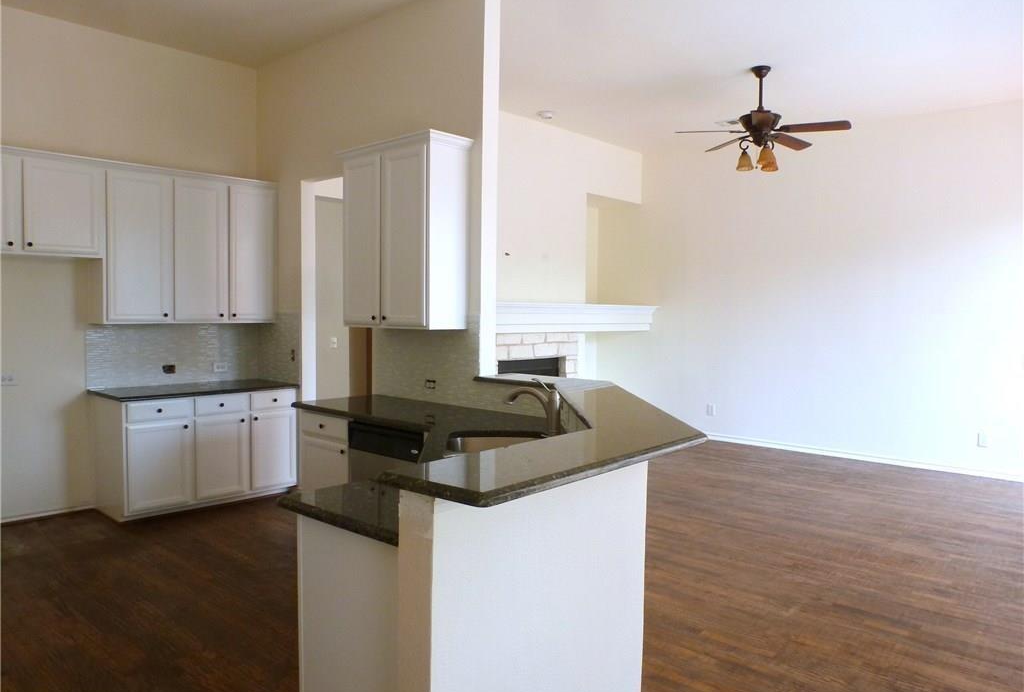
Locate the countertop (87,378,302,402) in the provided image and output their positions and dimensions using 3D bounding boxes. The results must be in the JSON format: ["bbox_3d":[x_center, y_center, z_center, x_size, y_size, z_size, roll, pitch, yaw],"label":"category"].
[{"bbox_3d":[-2.408,0.333,5.453,0.656,0.035,1.321,4,4,43],"label":"countertop"}]

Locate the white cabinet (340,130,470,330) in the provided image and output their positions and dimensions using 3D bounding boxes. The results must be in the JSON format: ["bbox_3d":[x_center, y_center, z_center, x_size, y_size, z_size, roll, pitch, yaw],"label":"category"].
[{"bbox_3d":[-0.695,-0.679,4.486,0.928,1.135,0.340,4,4,43],"label":"white cabinet"}]

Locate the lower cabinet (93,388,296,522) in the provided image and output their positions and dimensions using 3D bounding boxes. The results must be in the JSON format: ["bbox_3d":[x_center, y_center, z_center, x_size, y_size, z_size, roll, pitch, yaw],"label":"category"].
[{"bbox_3d":[-2.413,0.778,5.504,0.618,0.862,1.291,4,4,43],"label":"lower cabinet"}]

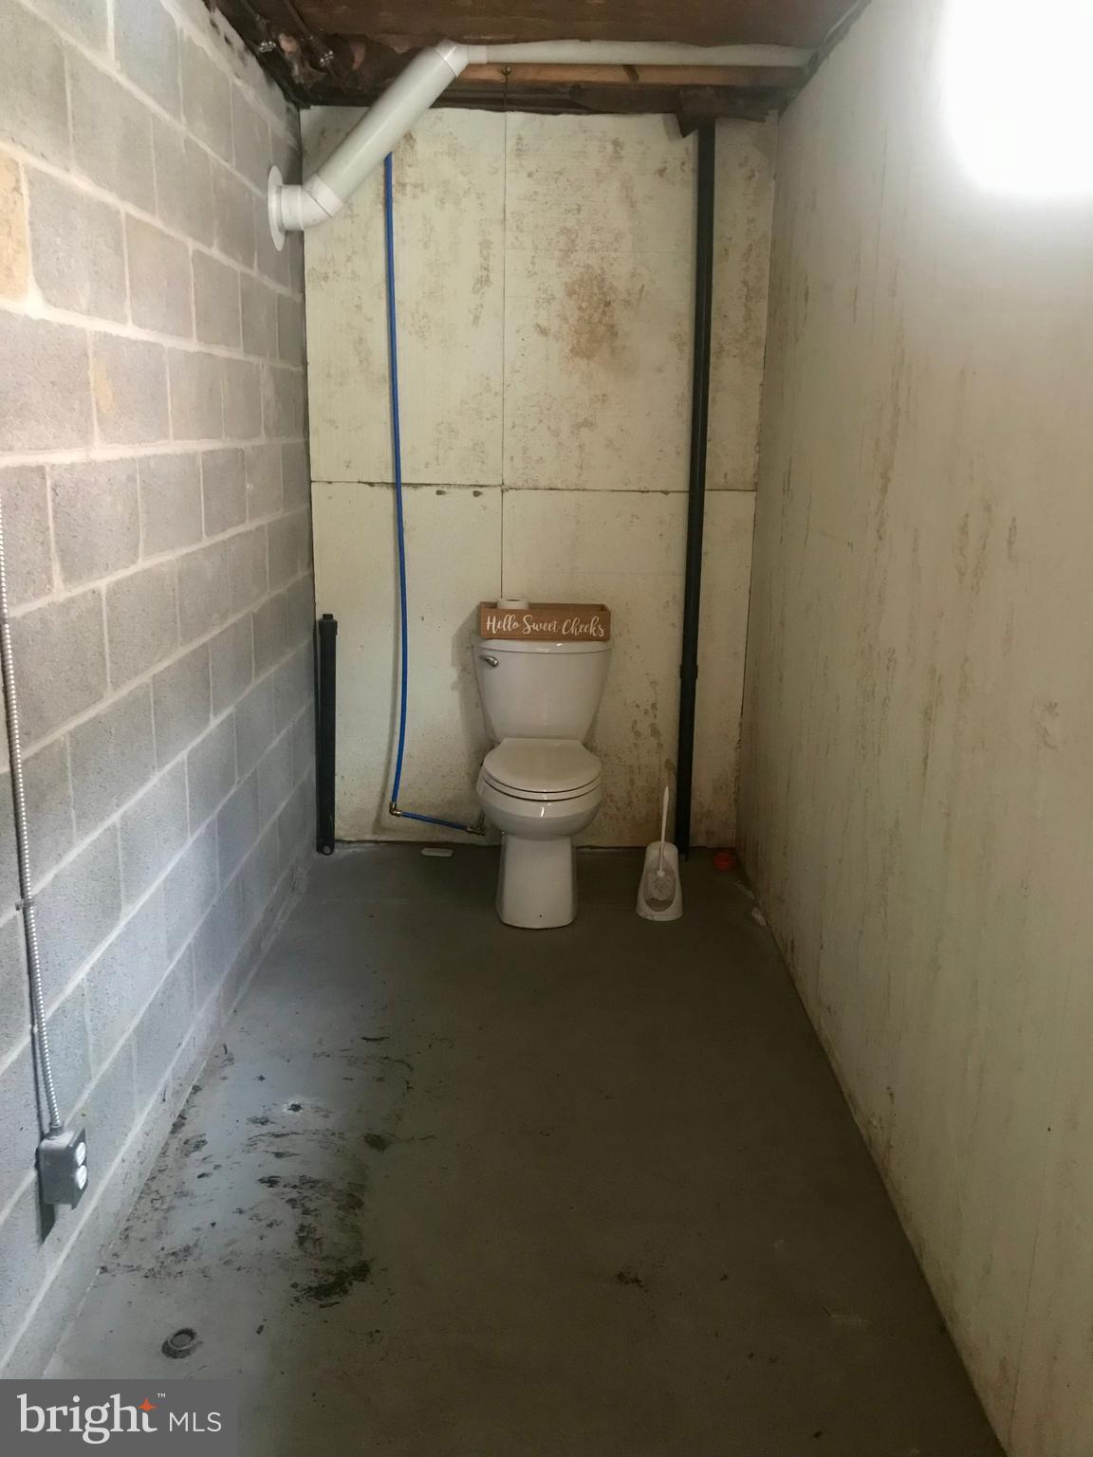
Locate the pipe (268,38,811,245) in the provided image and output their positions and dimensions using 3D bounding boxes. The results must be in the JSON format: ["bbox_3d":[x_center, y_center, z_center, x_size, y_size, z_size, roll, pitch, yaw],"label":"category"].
[{"bbox_3d":[-0.006,-1.551,3.131,1.439,0.557,0.221,1,15,-1],"label":"pipe"}]

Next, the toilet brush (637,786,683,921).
[{"bbox_3d":[0.345,0.366,3.512,0.142,0.381,0.148,1,15,-1],"label":"toilet brush"}]

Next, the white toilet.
[{"bbox_3d":[-0.018,0.140,3.586,0.429,0.765,0.732,1,15,-1],"label":"white toilet"}]

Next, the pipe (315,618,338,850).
[{"bbox_3d":[-0.711,0.025,3.861,0.064,0.817,0.065,1,15,-1],"label":"pipe"}]

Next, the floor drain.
[{"bbox_3d":[-0.578,0.965,1.854,0.052,0.019,0.056,1,15,-1],"label":"floor drain"}]

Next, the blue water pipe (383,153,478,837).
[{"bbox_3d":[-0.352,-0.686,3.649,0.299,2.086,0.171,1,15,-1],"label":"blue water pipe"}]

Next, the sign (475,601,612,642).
[{"bbox_3d":[0.000,-0.333,3.688,0.405,0.100,0.115,1,15,-1],"label":"sign"}]

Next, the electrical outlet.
[{"bbox_3d":[-0.730,0.662,1.776,0.056,0.102,0.060,1,15,-1],"label":"electrical outlet"}]

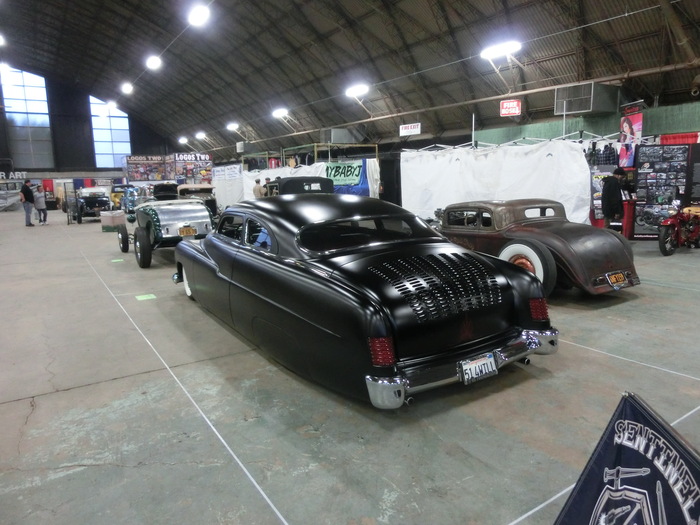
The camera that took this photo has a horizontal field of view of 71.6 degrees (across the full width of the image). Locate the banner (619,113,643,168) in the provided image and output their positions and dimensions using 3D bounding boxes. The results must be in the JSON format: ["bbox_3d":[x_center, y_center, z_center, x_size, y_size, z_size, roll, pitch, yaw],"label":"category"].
[{"bbox_3d":[6.867,-2.969,11.859,0.040,1.280,0.700,-4,10,-13],"label":"banner"}]

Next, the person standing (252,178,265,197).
[{"bbox_3d":[-3.854,-2.675,20.642,0.500,1.728,0.360,5,11,30],"label":"person standing"}]

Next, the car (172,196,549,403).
[{"bbox_3d":[-0.466,-0.015,5.432,1.890,1.410,5.170,-7,11,-34],"label":"car"}]

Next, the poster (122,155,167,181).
[{"bbox_3d":[-10.929,-5.063,26.000,2.000,1.360,0.120,-7,11,-32],"label":"poster"}]

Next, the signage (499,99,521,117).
[{"bbox_3d":[4.760,-4.597,14.393,0.600,0.500,0.050,3,11,23],"label":"signage"}]

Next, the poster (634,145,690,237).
[{"bbox_3d":[7.740,-1.721,12.061,1.200,2.380,0.050,1,10,9],"label":"poster"}]

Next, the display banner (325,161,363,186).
[{"bbox_3d":[-0.270,-3.695,20.147,1.830,0.930,0.040,-8,12,-32],"label":"display banner"}]

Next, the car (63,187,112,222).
[{"bbox_3d":[-11.215,-2.549,21.201,1.580,1.420,3.900,-8,12,-32],"label":"car"}]

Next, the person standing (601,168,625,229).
[{"bbox_3d":[6.034,-1.319,11.148,0.420,1.680,0.500,-4,10,-17],"label":"person standing"}]

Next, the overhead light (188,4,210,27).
[{"bbox_3d":[-4.719,-7.810,15.349,0.580,0.500,0.580,-8,12,-32],"label":"overhead light"}]

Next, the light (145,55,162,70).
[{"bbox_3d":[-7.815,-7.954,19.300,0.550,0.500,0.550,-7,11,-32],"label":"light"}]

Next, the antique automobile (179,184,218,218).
[{"bbox_3d":[-7.171,-2.677,21.312,1.640,1.460,4.000,-8,12,-32],"label":"antique automobile"}]

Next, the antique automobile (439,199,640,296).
[{"bbox_3d":[2.200,-0.346,7.358,1.780,1.220,4.100,-7,11,-30],"label":"antique automobile"}]

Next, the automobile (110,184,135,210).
[{"bbox_3d":[-12.477,-3.463,26.505,1.600,1.570,4.000,-7,11,-32],"label":"automobile"}]

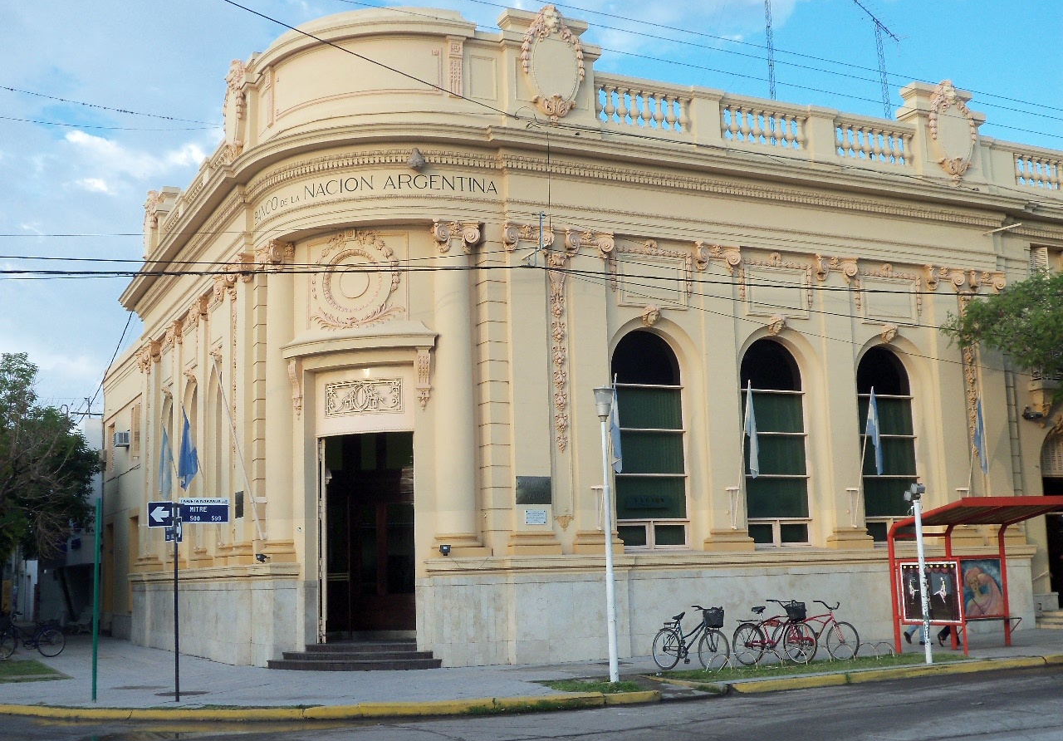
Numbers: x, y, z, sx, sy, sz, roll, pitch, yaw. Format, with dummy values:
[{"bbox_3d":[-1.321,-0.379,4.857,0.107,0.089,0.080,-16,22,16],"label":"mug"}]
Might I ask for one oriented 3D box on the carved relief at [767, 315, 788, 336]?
[{"bbox_3d":[5.117,-0.944,26.891,0.400,0.420,0.270,3,-10,-26],"label":"carved relief"}]

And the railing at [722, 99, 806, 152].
[{"bbox_3d":[4.975,-5.261,27.681,2.120,0.880,0.300,3,-10,-26],"label":"railing"}]

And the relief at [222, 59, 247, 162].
[{"bbox_3d":[-6.397,-5.481,27.680,0.400,2.470,1.380,3,-10,-26],"label":"relief"}]

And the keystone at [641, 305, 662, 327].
[{"bbox_3d":[2.396,-1.082,25.671,0.440,0.460,0.300,3,-10,-26],"label":"keystone"}]

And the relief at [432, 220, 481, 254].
[{"bbox_3d":[-1.426,-2.508,24.559,0.920,0.600,0.450,1,-9,-16],"label":"relief"}]

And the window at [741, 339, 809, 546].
[{"bbox_3d":[5.073,1.468,26.830,1.560,4.330,0.280,3,-10,-26],"label":"window"}]

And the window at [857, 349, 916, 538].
[{"bbox_3d":[7.885,1.624,28.491,1.570,4.330,0.300,3,-10,-26],"label":"window"}]

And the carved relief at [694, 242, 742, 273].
[{"bbox_3d":[3.876,-2.318,26.668,0.950,0.620,0.300,3,-10,-26],"label":"carved relief"}]

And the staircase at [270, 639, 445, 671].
[{"bbox_3d":[-3.181,5.216,23.564,3.550,0.440,1.450,-5,-9,19],"label":"staircase"}]

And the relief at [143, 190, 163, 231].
[{"bbox_3d":[-10.814,-4.469,36.818,0.373,1.296,1.325,3,-10,-26],"label":"relief"}]

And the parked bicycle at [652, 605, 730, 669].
[{"bbox_3d":[2.600,4.413,21.257,1.720,1.030,0.600,-10,-12,42],"label":"parked bicycle"}]

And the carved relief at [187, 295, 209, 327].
[{"bbox_3d":[-7.923,-1.372,30.647,0.300,0.620,0.950,3,-10,-26],"label":"carved relief"}]

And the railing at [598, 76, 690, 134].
[{"bbox_3d":[2.292,-5.409,26.368,2.150,0.930,0.300,3,-10,-26],"label":"railing"}]

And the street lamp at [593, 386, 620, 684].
[{"bbox_3d":[1.157,2.422,19.357,0.320,4.430,0.320,-2,-9,0],"label":"street lamp"}]

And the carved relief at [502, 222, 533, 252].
[{"bbox_3d":[-0.257,-2.489,24.227,0.580,0.540,0.240,3,-10,-26],"label":"carved relief"}]

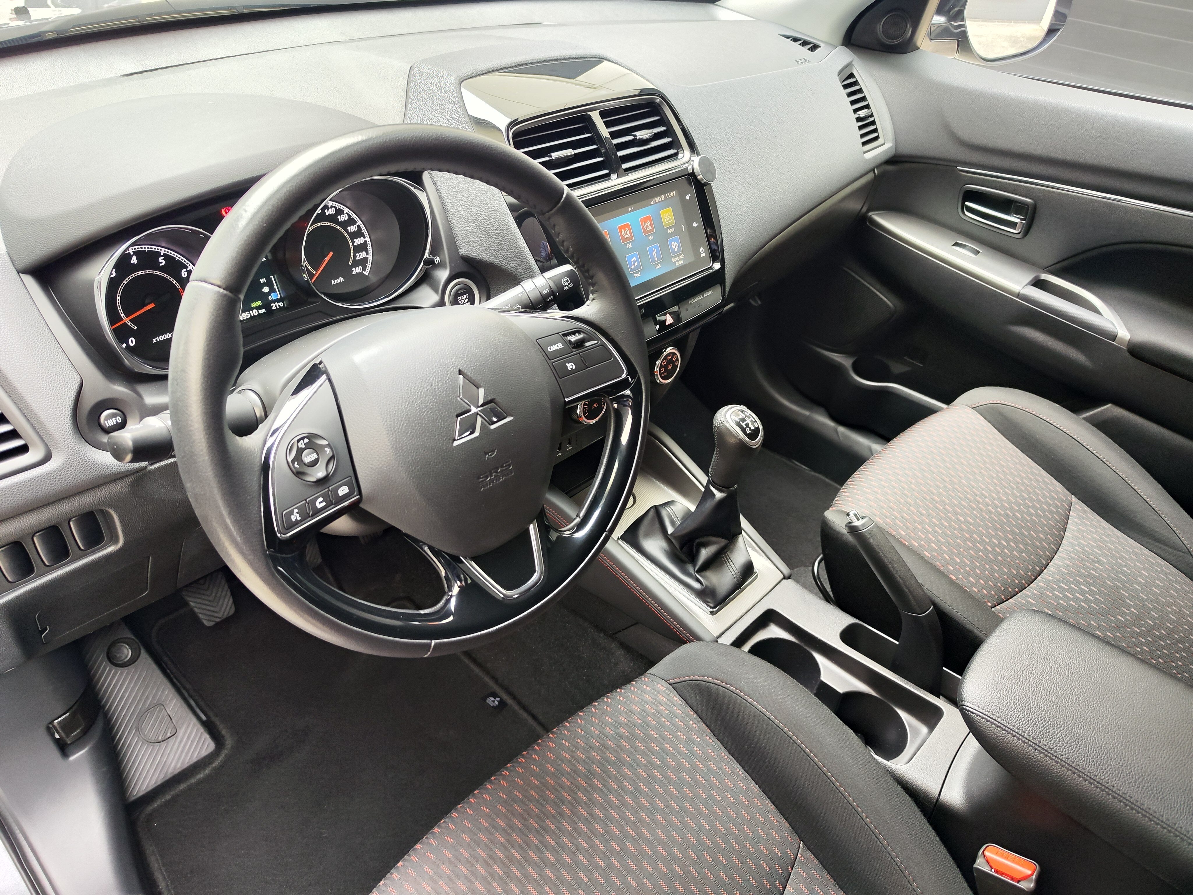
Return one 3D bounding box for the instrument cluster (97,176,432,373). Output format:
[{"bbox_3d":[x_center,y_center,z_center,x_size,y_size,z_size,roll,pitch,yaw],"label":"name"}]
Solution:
[{"bbox_3d":[-0.271,-0.157,0.688,0.060,0.122,0.287,23,40,39],"label":"instrument cluster"}]

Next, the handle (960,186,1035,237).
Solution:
[{"bbox_3d":[0.631,-0.369,1.247,0.110,0.064,0.030,28,43,35],"label":"handle"}]

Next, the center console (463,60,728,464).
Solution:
[{"bbox_3d":[0.001,-0.193,0.931,0.165,0.440,0.258,18,37,42],"label":"center console"}]

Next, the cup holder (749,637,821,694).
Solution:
[{"bbox_3d":[0.214,0.275,0.926,0.087,0.060,0.087,0,34,0],"label":"cup holder"}]

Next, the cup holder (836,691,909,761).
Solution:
[{"bbox_3d":[0.285,0.320,0.858,0.088,0.060,0.088,0,34,0],"label":"cup holder"}]

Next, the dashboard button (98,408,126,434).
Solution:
[{"bbox_3d":[-0.373,-0.020,0.610,0.010,0.020,0.020,16,35,43],"label":"dashboard button"}]

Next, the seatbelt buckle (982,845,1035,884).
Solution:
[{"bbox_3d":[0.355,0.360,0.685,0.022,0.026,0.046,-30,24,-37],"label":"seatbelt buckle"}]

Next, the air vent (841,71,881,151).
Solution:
[{"bbox_3d":[0.416,-0.535,1.264,0.057,0.113,0.028,-30,14,-37],"label":"air vent"}]

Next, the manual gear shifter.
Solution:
[{"bbox_3d":[0.124,0.048,0.959,0.172,0.265,0.097,28,43,35],"label":"manual gear shifter"}]

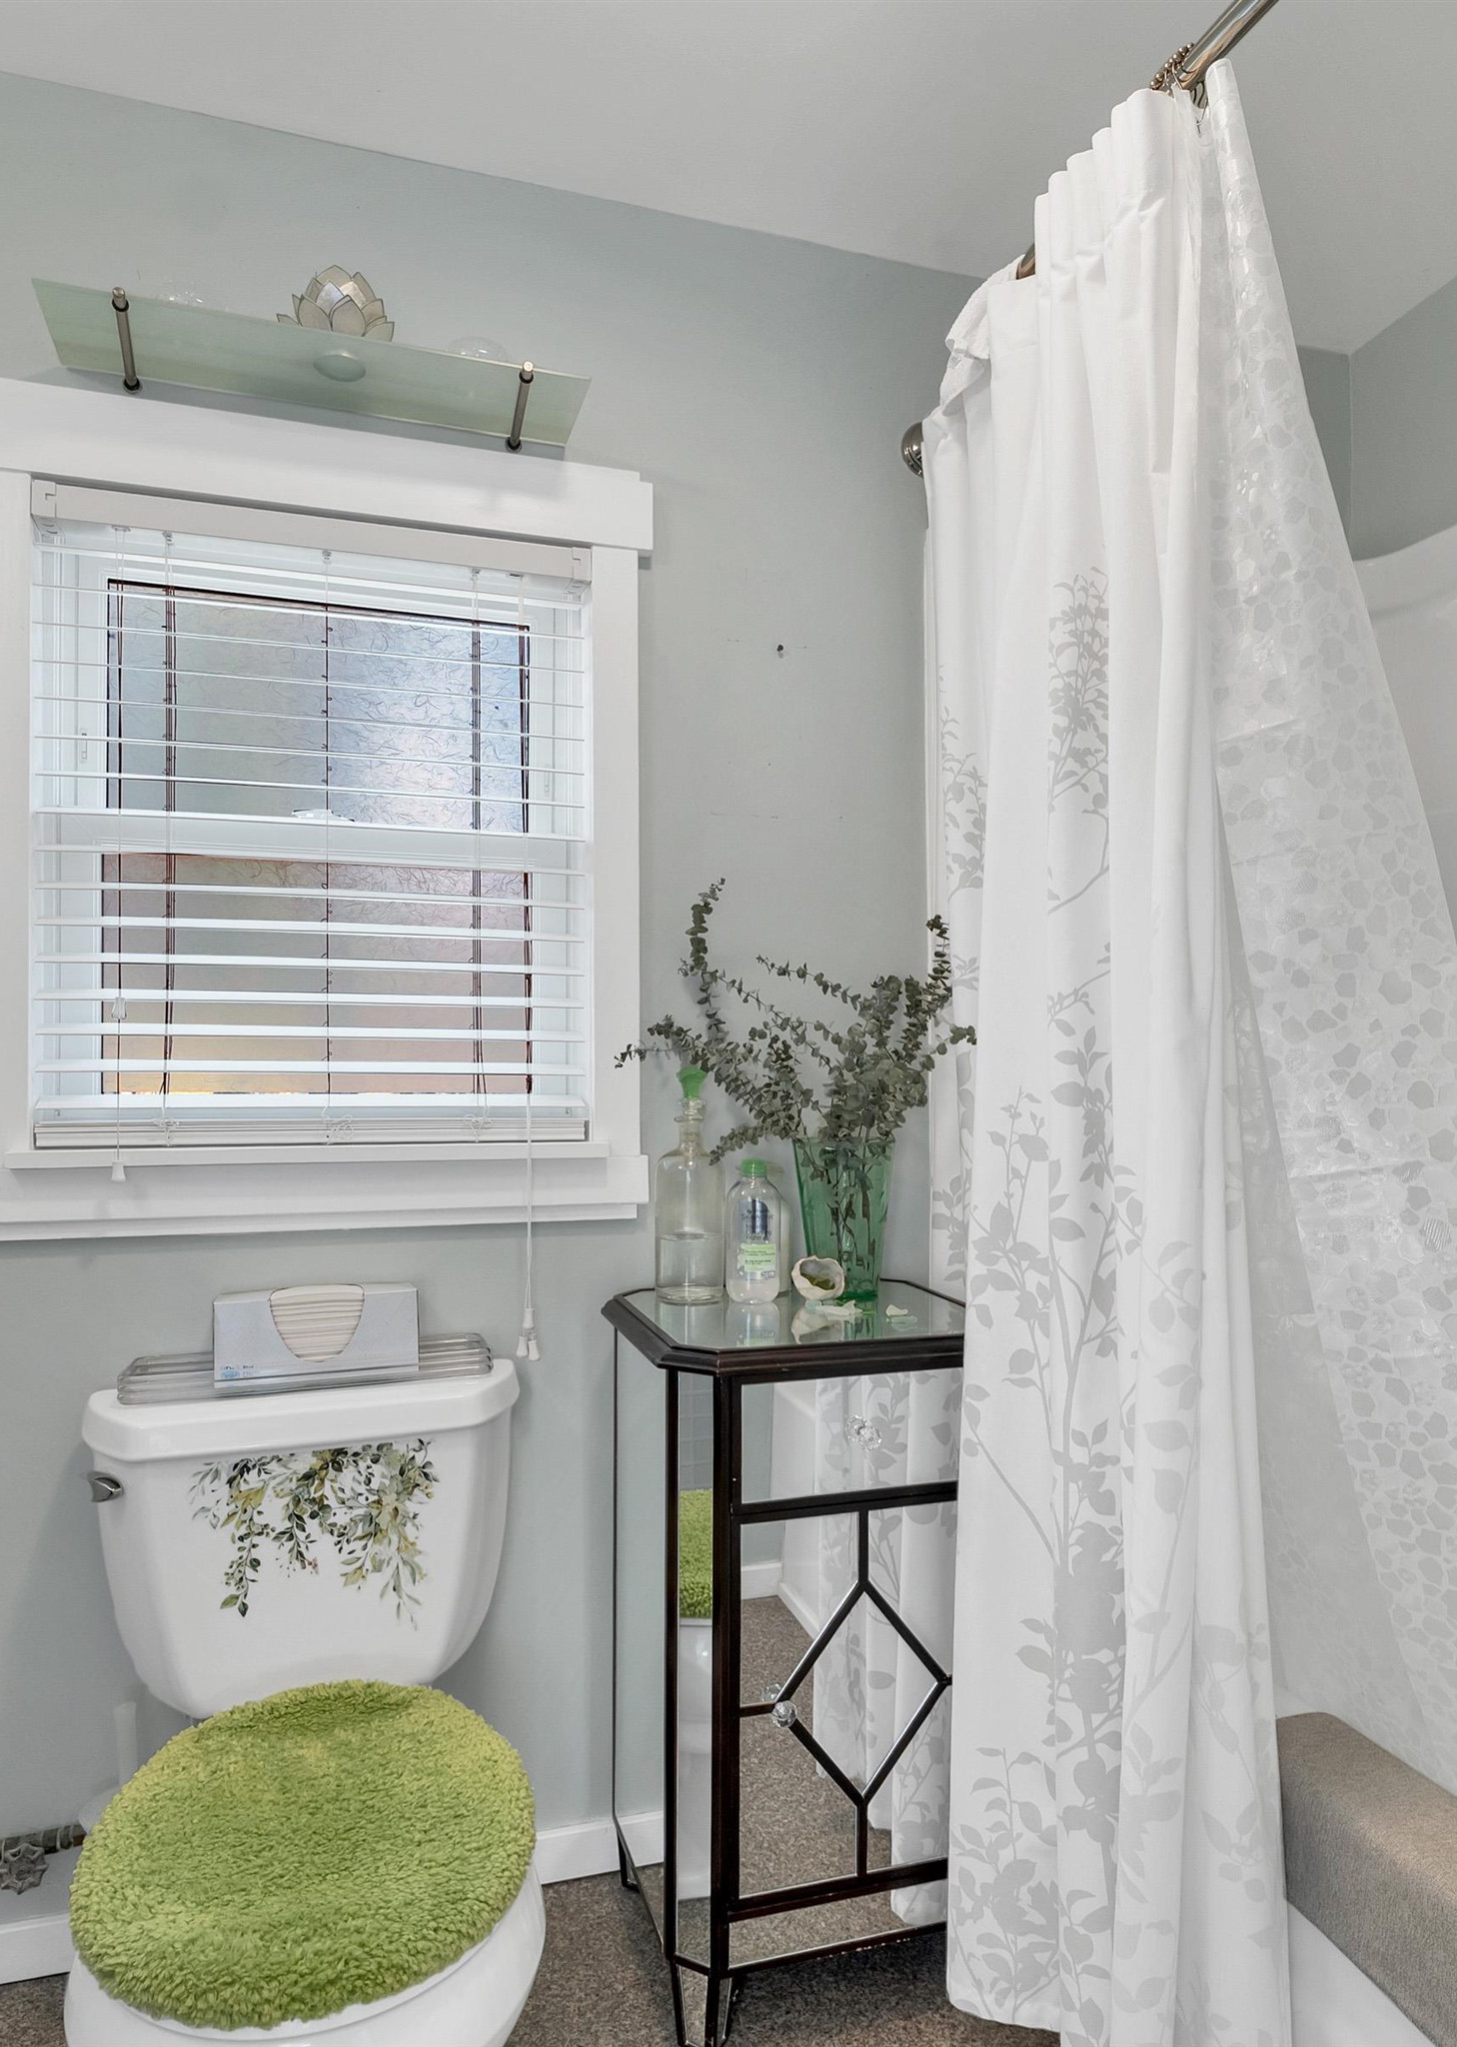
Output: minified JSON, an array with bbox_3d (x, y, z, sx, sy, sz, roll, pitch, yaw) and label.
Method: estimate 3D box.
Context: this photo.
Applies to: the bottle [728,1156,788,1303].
[{"bbox_3d":[0.033,0.272,1.693,0.072,0.184,0.050,0,-1,-7],"label":"bottle"}]

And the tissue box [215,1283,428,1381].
[{"bbox_3d":[-0.488,0.371,1.528,0.228,0.098,0.062,0,-1,-18],"label":"tissue box"}]

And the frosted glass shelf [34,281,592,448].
[{"bbox_3d":[-0.490,-0.795,1.569,0.620,0.030,0.170,0,-1,-18],"label":"frosted glass shelf"}]

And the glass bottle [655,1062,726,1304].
[{"bbox_3d":[-0.050,0.213,1.704,0.092,0.303,0.092,0,-1,0],"label":"glass bottle"}]

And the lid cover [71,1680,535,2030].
[{"bbox_3d":[-0.368,0.716,1.142,0.380,0.050,0.478,0,-1,-18],"label":"lid cover"}]

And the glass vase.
[{"bbox_3d":[0.157,0.260,1.721,0.132,0.210,0.132,0,-1,-18],"label":"glass vase"}]

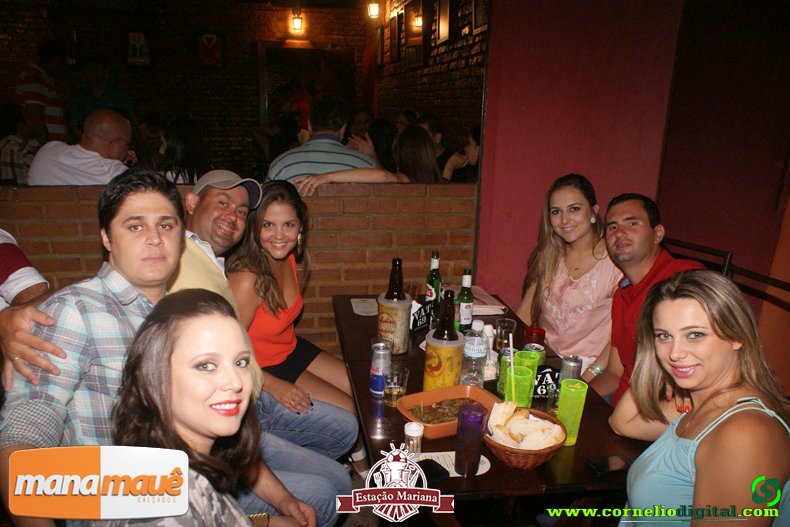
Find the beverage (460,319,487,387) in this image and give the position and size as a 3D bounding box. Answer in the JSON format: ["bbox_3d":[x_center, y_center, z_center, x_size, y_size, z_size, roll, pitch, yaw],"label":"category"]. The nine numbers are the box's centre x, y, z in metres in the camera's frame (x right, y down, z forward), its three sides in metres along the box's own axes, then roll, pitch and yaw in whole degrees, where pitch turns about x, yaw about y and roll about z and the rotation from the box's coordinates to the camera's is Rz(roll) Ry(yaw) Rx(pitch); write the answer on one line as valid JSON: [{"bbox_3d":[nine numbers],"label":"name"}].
[{"bbox_3d":[0.228,0.256,1.676,0.064,0.206,0.064,-1,16,-10],"label":"beverage"}]

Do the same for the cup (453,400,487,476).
[{"bbox_3d":[0.166,0.387,1.296,0.063,0.153,0.063,2,15,0],"label":"cup"}]

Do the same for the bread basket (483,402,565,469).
[{"bbox_3d":[0.297,0.406,1.360,0.186,0.090,0.186,-1,16,-10],"label":"bread basket"}]

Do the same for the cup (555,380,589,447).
[{"bbox_3d":[0.416,0.353,1.398,0.064,0.145,0.064,2,14,0],"label":"cup"}]

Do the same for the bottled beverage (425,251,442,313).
[{"bbox_3d":[0.153,0.064,2.329,0.060,0.222,0.060,-1,16,-10],"label":"bottled beverage"}]

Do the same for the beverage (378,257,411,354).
[{"bbox_3d":[0.002,0.134,1.901,0.110,0.295,0.110,2,14,0],"label":"beverage"}]

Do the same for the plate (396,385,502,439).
[{"bbox_3d":[0.141,0.381,1.507,0.250,0.050,0.157,-5,17,-24],"label":"plate"}]

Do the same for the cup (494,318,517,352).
[{"bbox_3d":[0.362,0.239,1.965,0.069,0.092,0.069,2,15,0],"label":"cup"}]

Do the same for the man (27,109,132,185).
[{"bbox_3d":[-1.373,-0.112,2.932,0.540,1.270,0.780,15,19,40],"label":"man"}]

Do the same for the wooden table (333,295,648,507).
[{"bbox_3d":[0.177,0.664,1.954,0.689,0.750,1.261,0,16,-11],"label":"wooden table"}]

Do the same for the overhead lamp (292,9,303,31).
[{"bbox_3d":[-1.275,-3.191,7.750,0.130,0.270,0.140,-1,16,-10],"label":"overhead lamp"}]

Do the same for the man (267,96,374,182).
[{"bbox_3d":[-0.368,-0.197,3.124,0.540,1.300,0.750,3,14,2],"label":"man"}]

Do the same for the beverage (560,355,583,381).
[{"bbox_3d":[0.467,0.315,1.580,0.054,0.135,0.054,2,14,0],"label":"beverage"}]

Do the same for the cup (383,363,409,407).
[{"bbox_3d":[0.002,0.323,1.567,0.068,0.090,0.068,2,14,-1],"label":"cup"}]

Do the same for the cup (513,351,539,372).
[{"bbox_3d":[0.343,0.318,1.565,0.063,0.153,0.063,2,15,0],"label":"cup"}]

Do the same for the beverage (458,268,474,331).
[{"bbox_3d":[0.250,0.132,2.090,0.058,0.225,0.058,2,14,0],"label":"beverage"}]

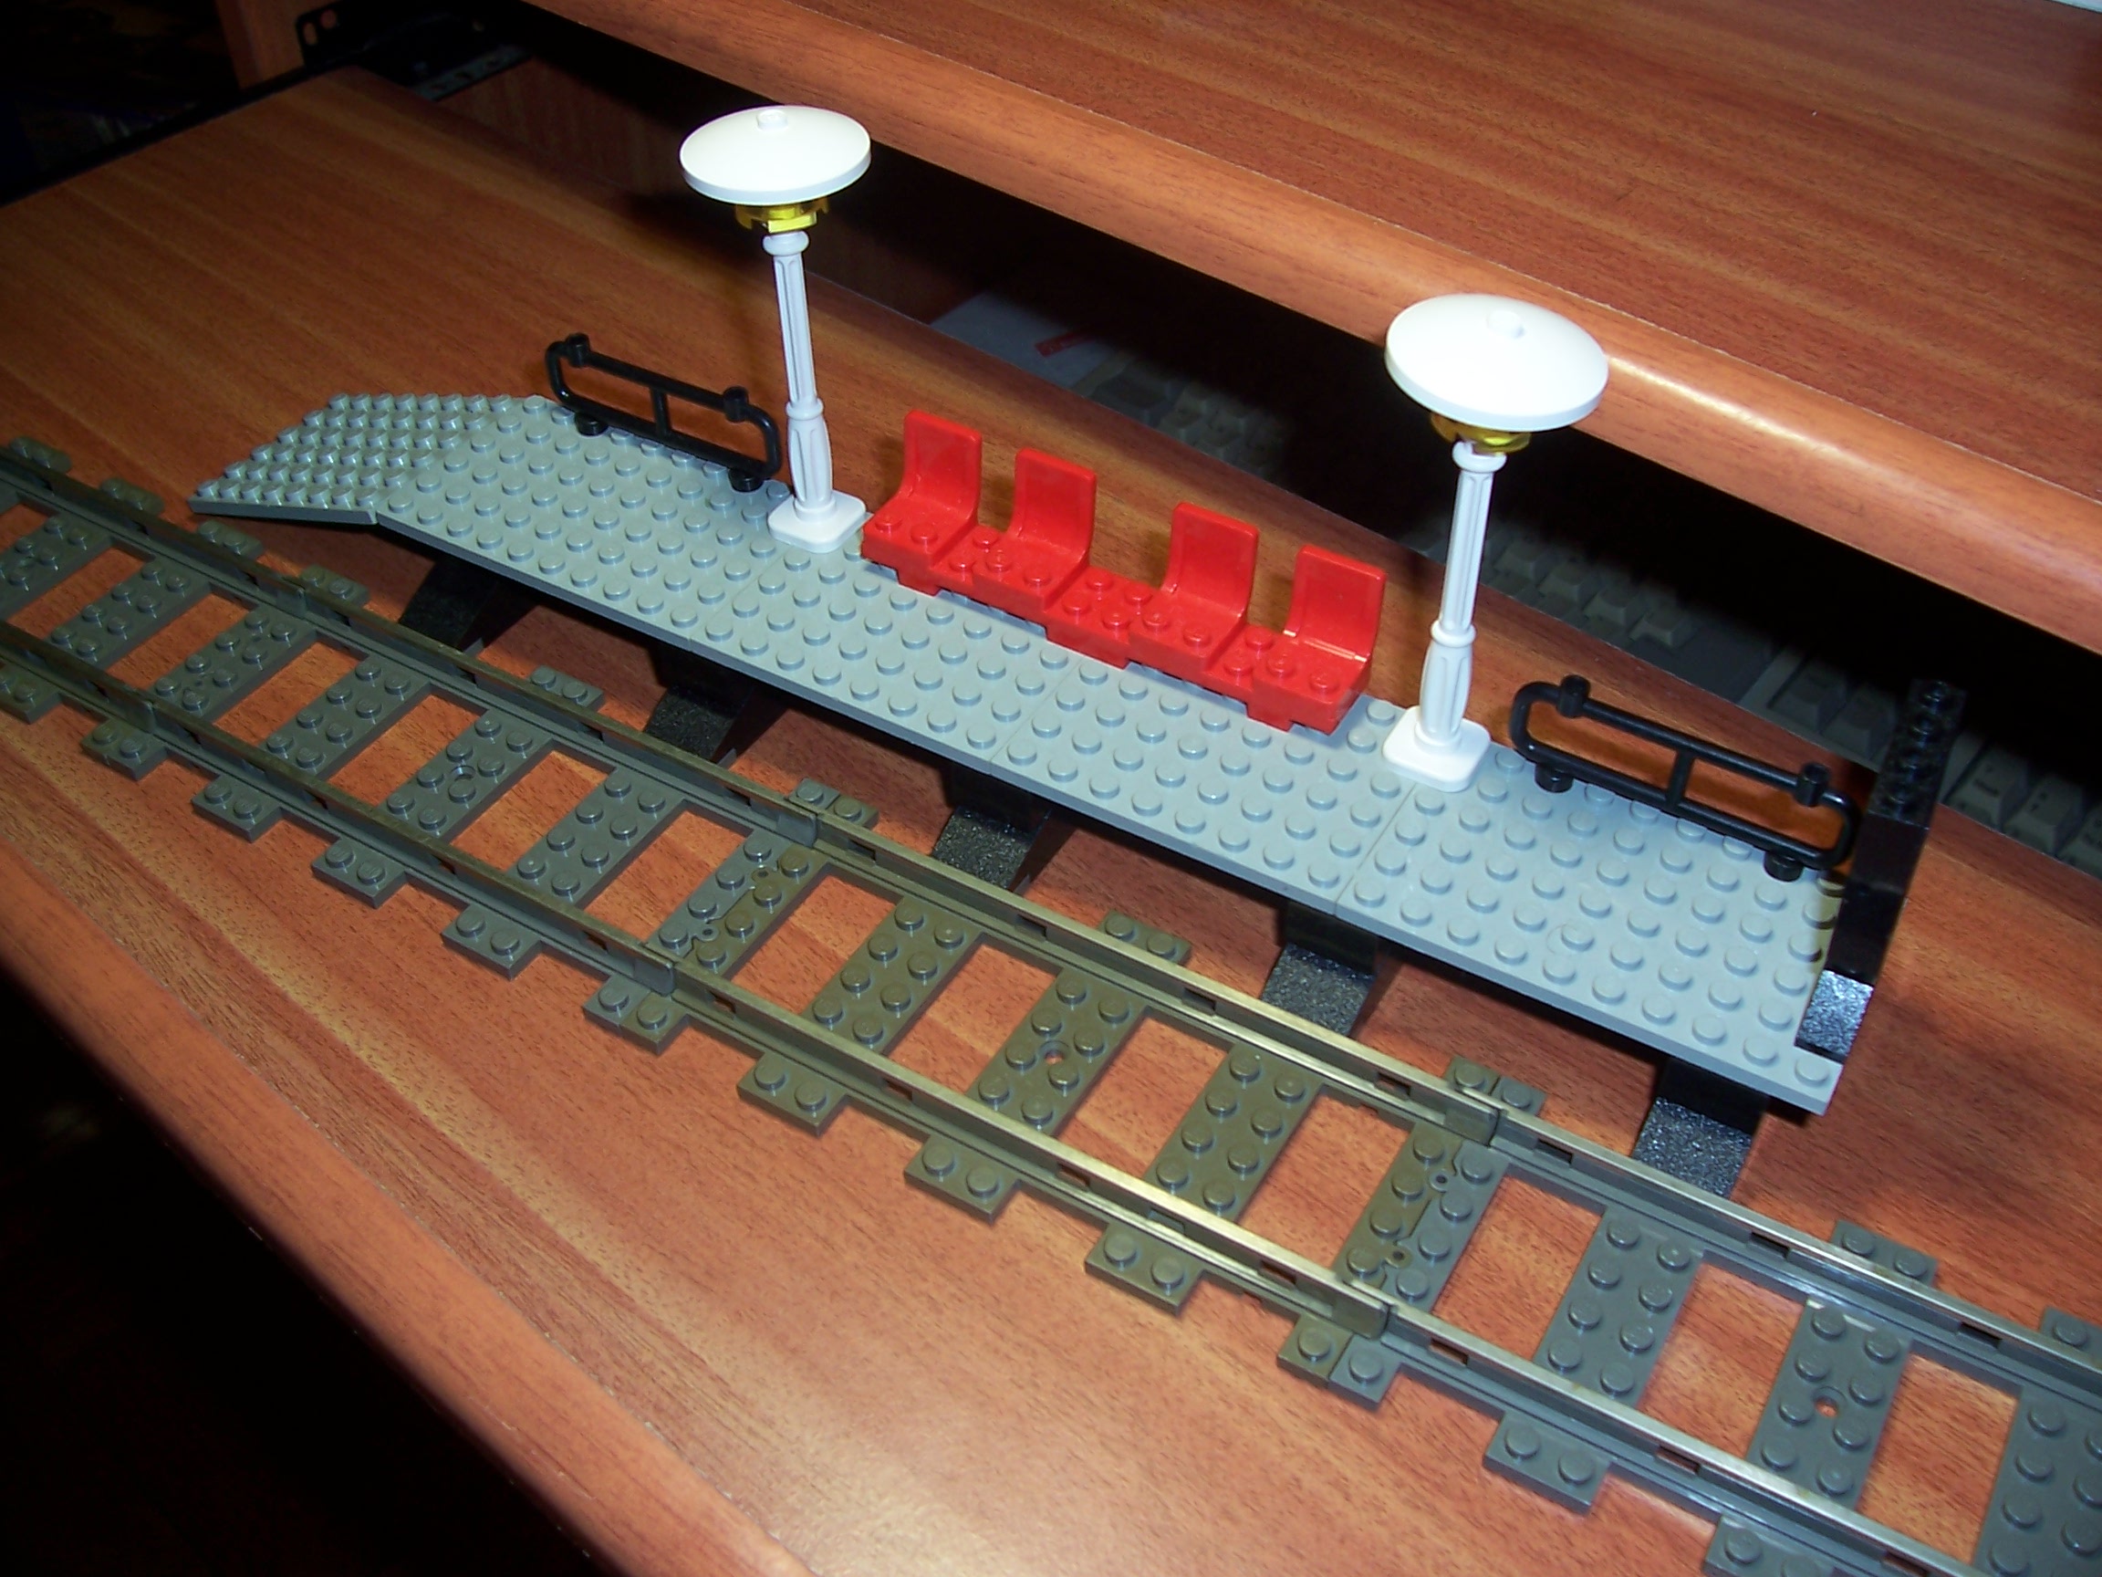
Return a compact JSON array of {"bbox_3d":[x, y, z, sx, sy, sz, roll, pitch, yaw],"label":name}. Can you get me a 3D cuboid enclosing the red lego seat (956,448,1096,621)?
[{"bbox_3d":[-0.004,-0.045,0.370,0.016,0.025,0.016,22,48,22],"label":"red lego seat"}]

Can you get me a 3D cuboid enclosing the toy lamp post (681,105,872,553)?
[{"bbox_3d":[-0.045,-0.081,0.370,0.032,0.085,0.032,0,43,0],"label":"toy lamp post"}]

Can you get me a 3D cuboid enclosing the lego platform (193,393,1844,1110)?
[{"bbox_3d":[-0.026,-0.022,0.384,0.352,0.023,0.048,22,48,22],"label":"lego platform"}]

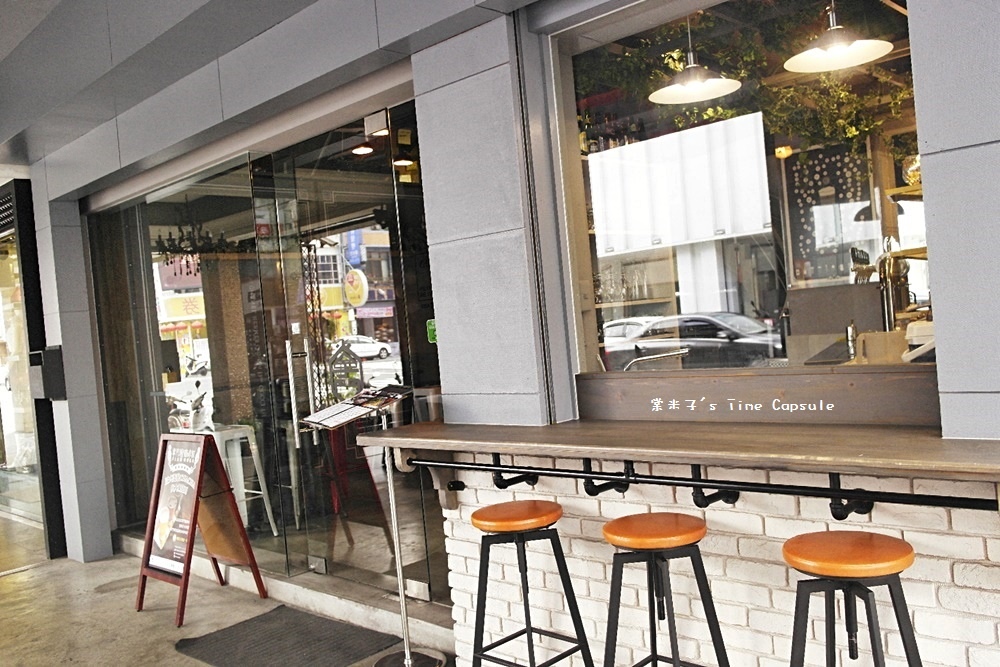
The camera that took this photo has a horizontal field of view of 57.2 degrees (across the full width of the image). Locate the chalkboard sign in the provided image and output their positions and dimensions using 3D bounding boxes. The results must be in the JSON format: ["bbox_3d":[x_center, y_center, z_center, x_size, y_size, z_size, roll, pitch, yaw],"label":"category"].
[{"bbox_3d":[-1.706,1.040,5.124,0.534,0.954,0.537,-4,1,43],"label":"chalkboard sign"}]

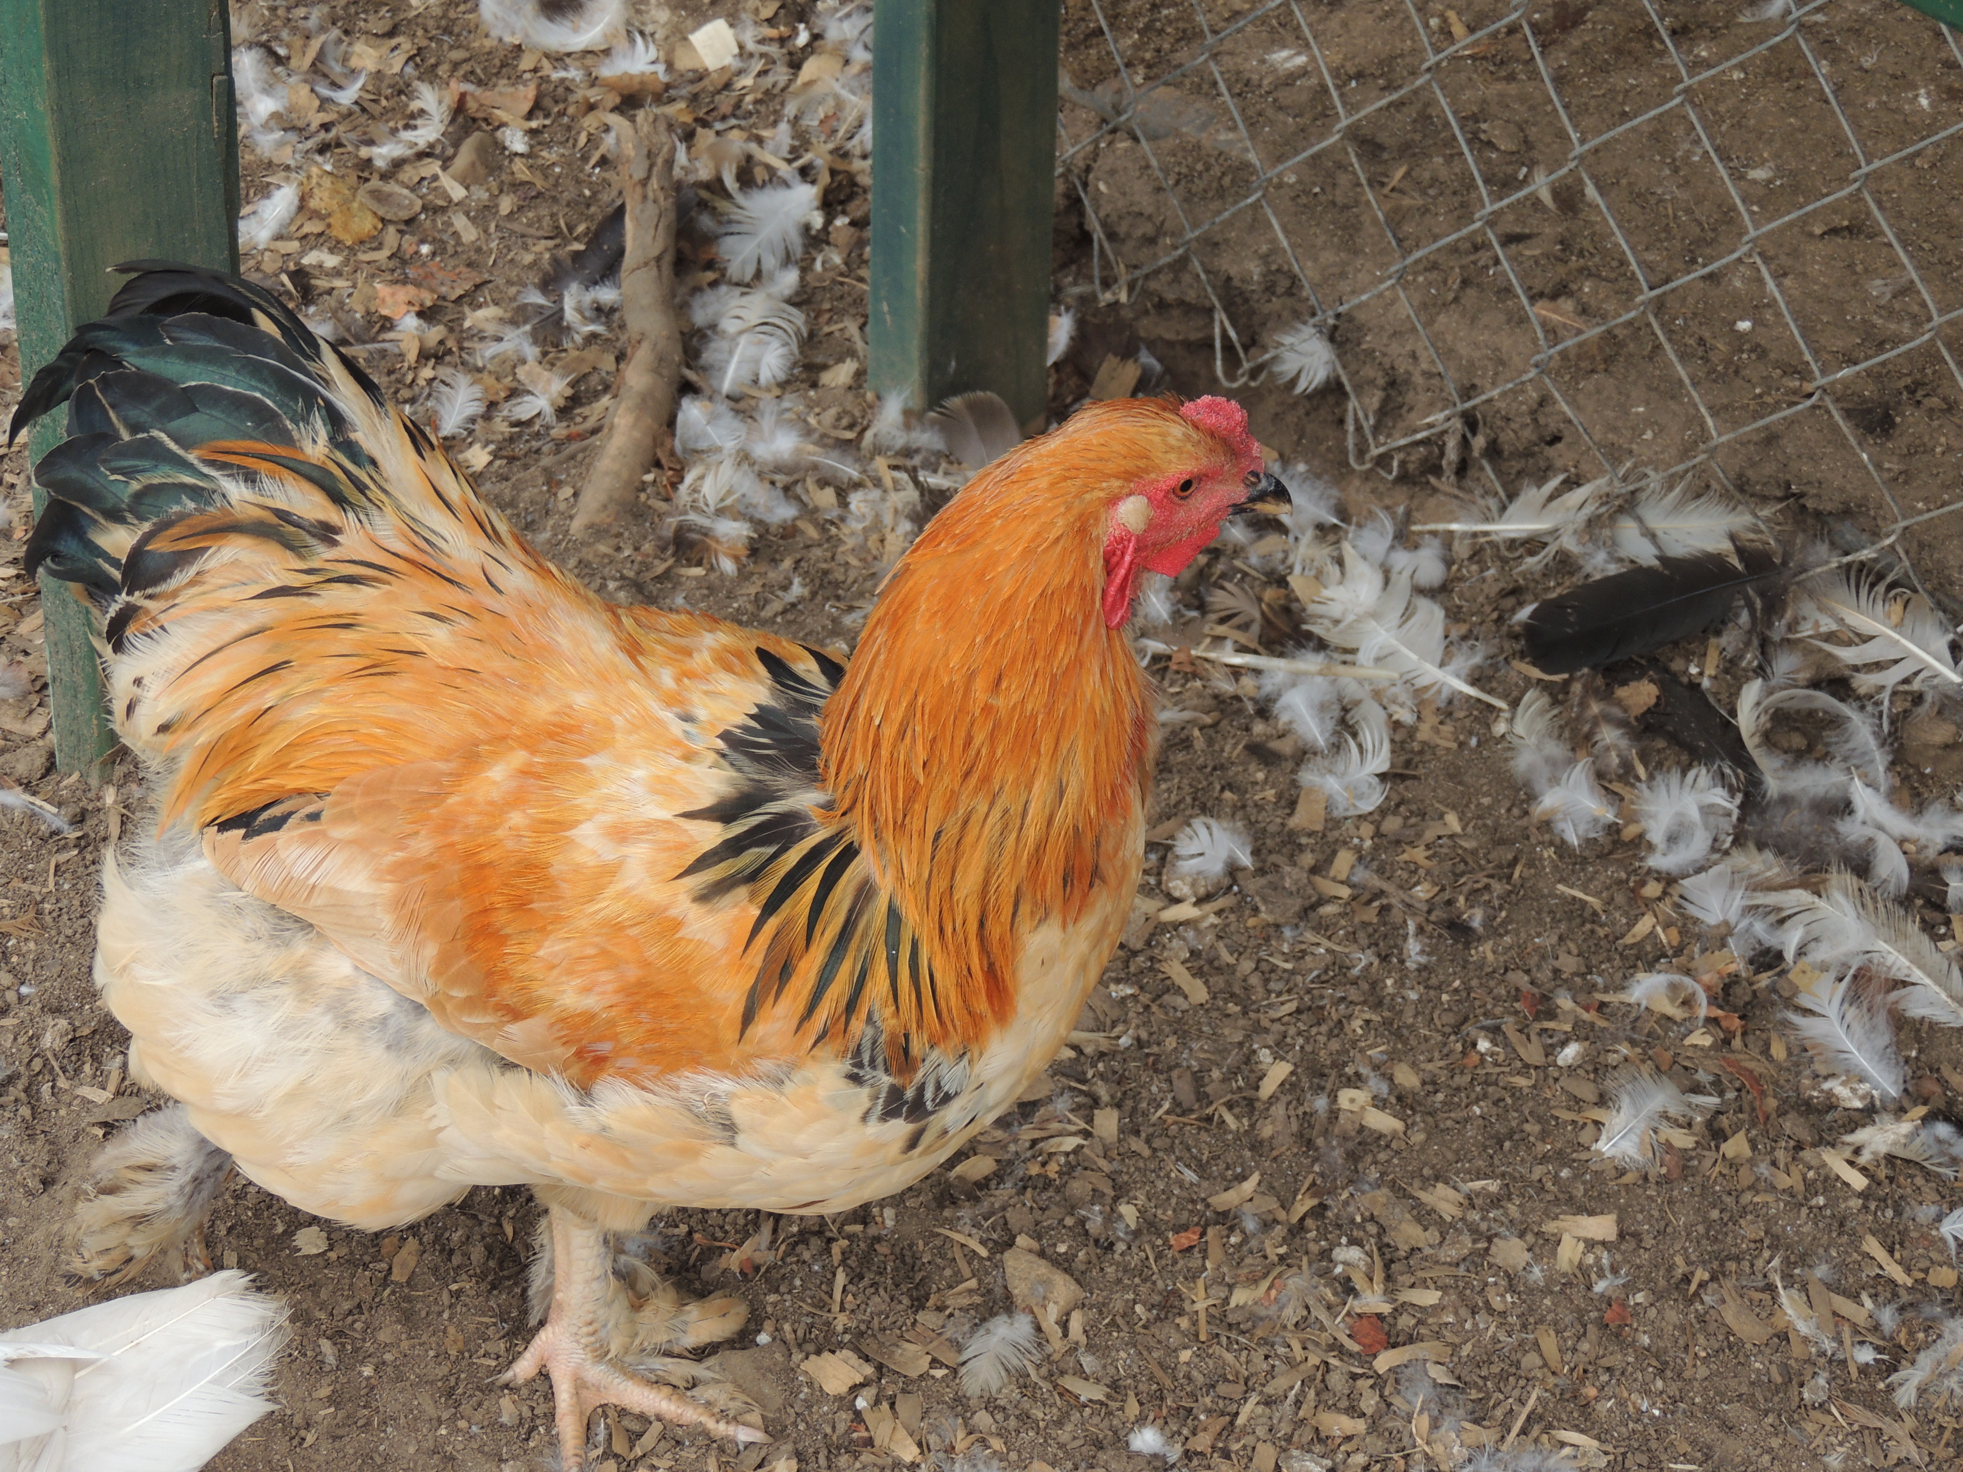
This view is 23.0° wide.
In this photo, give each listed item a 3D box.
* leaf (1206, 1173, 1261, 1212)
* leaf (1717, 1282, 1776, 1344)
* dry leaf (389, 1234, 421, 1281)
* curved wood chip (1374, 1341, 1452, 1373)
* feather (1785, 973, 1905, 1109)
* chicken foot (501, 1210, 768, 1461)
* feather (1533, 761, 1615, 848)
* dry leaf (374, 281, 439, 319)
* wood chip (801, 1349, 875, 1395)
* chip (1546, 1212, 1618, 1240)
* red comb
[{"bbox_3d":[0.110,0.195,2.056,0.032,0.005,0.011,-24,42,-33],"label":"leaf"},{"bbox_3d":[0.313,0.240,2.002,0.015,0.005,0.043,-16,38,-24],"label":"leaf"},{"bbox_3d":[-0.239,0.218,2.006,0.010,0.004,0.028,2,34,-1],"label":"dry leaf"},{"bbox_3d":[0.176,0.254,1.974,0.034,0.005,0.012,-10,36,-17],"label":"curved wood chip"},{"bbox_3d":[0.388,0.133,2.154,0.050,0.014,0.087,-9,36,-15],"label":"feather"},{"bbox_3d":[-0.135,0.230,1.917,0.107,0.085,0.100,16,37,19],"label":"chicken foot"},{"bbox_3d":[0.287,0.032,2.294,0.052,0.015,0.045,-28,44,-36],"label":"feather"},{"bbox_3d":[-0.325,-0.240,2.667,0.039,0.009,0.033,11,35,13],"label":"dry leaf"},{"bbox_3d":[-0.057,0.258,1.955,0.023,0.006,0.024,-19,40,-28],"label":"wood chip"},{"bbox_3d":[0.254,0.208,2.045,0.031,0.005,0.017,2,34,-1],"label":"chip"},{"bbox_3d":[0.080,-0.105,1.642,0.028,0.021,0.014,6,35,6],"label":"red comb"}]

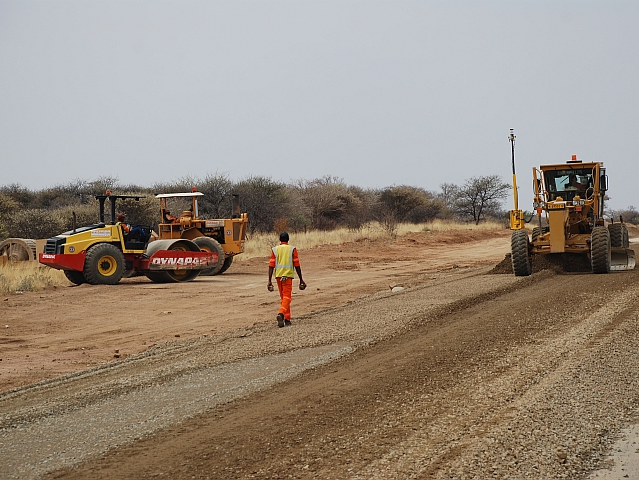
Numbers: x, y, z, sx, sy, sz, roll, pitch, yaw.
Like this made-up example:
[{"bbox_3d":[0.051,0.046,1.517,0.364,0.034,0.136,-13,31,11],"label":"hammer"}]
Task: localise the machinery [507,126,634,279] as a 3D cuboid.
[{"bbox_3d":[7.010,-1.025,66.300,3.200,3.900,8.700,0,0,10],"label":"machinery"}]

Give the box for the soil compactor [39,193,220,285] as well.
[{"bbox_3d":[-6.416,-0.061,80.800,5.500,3.050,2.300,0,0,-28],"label":"soil compactor"}]

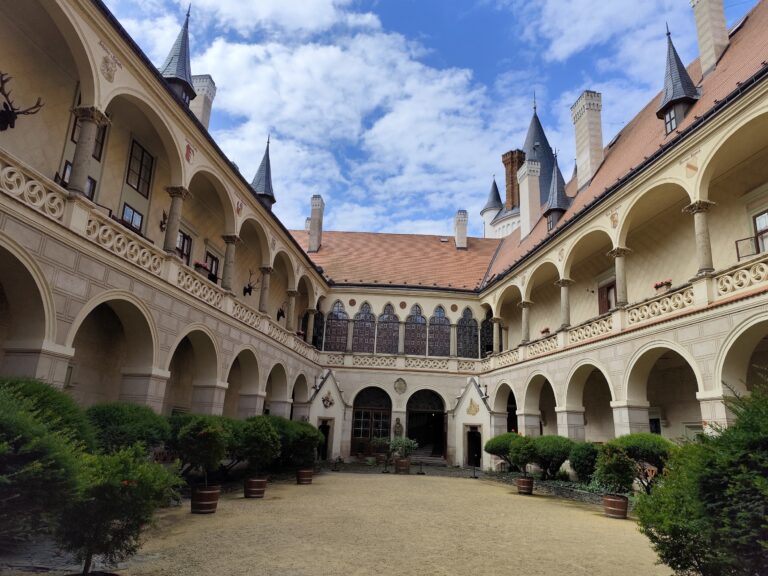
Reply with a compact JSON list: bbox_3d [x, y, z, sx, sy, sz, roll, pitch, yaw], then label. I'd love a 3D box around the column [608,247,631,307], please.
[{"bbox_3d":[7.556,-0.346,16.274,0.560,1.930,0.560,5,-16,-7],"label":"column"}]

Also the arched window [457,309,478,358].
[{"bbox_3d":[5.086,2.757,30.986,1.321,3.112,0.220,3,-16,-3],"label":"arched window"}]

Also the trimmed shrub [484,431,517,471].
[{"bbox_3d":[5.083,6.809,21.258,1.598,1.632,1.598,-1,-16,13],"label":"trimmed shrub"}]

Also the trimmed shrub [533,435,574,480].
[{"bbox_3d":[5.878,5.912,17.800,1.500,1.550,1.500,5,-15,-7],"label":"trimmed shrub"}]

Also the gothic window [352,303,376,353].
[{"bbox_3d":[-1.114,2.241,29.198,1.360,2.901,0.300,3,-15,-1],"label":"gothic window"}]

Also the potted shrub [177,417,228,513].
[{"bbox_3d":[-3.683,3.490,10.199,1.007,1.806,1.007,7,-17,-17],"label":"potted shrub"}]

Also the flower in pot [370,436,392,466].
[{"bbox_3d":[-0.142,8.652,27.134,1.172,1.456,1.055,2,-16,0],"label":"flower in pot"}]

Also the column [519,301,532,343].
[{"bbox_3d":[6.870,1.701,24.678,0.442,2.022,0.442,5,-16,-7],"label":"column"}]

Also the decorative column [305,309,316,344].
[{"bbox_3d":[-3.905,2.147,27.392,0.470,1.780,0.470,1,-15,7],"label":"decorative column"}]

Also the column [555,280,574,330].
[{"bbox_3d":[7.603,0.660,21.448,0.570,2.109,0.570,5,-16,-8],"label":"column"}]

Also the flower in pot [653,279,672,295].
[{"bbox_3d":[7.781,-0.025,14.284,0.280,0.360,0.650,5,-16,-7],"label":"flower in pot"}]

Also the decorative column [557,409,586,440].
[{"bbox_3d":[6.939,5.735,18.829,0.700,2.600,0.860,5,-16,-7],"label":"decorative column"}]

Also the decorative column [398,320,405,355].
[{"bbox_3d":[1.073,2.958,29.949,0.381,1.965,0.381,3,-16,-2],"label":"decorative column"}]

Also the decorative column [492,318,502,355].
[{"bbox_3d":[6.308,2.722,28.409,0.442,2.022,0.442,5,-16,-7],"label":"decorative column"}]

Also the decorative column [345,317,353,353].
[{"bbox_3d":[-1.947,2.785,29.868,0.381,1.965,0.381,3,-16,-2],"label":"decorative column"}]

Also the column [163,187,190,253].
[{"bbox_3d":[-5.572,-1.792,13.601,0.500,1.780,0.500,1,-15,7],"label":"column"}]

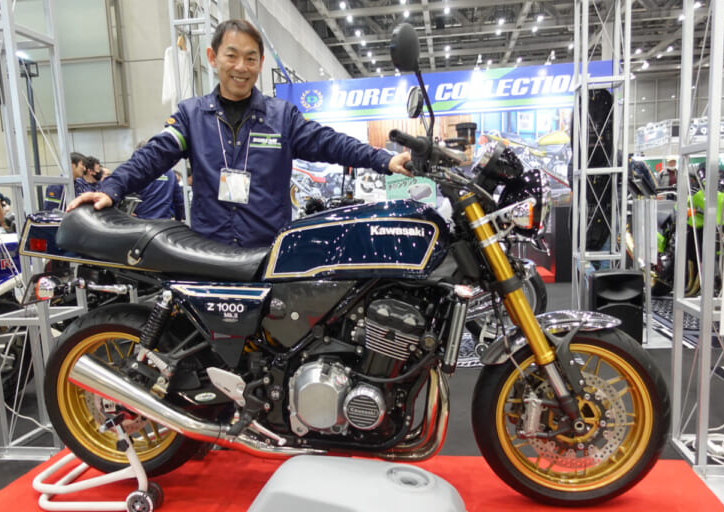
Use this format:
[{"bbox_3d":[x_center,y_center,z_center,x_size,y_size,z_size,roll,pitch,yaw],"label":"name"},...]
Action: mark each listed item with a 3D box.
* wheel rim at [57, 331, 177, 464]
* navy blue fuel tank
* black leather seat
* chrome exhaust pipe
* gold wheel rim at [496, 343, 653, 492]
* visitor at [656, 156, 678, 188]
[{"bbox_3d":[-0.804,0.475,1.800,0.460,0.460,0.150,-1,7,8],"label":"wheel rim"},{"bbox_3d":[-0.011,-0.059,1.626,0.580,0.245,0.330,-1,7,8],"label":"navy blue fuel tank"},{"bbox_3d":[-0.622,-0.053,1.710,0.710,0.250,0.270,-1,7,8],"label":"black leather seat"},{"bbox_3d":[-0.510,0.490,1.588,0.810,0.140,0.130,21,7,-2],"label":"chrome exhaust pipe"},{"bbox_3d":[0.647,0.492,1.604,0.460,0.460,0.115,-1,7,8],"label":"gold wheel rim"},{"bbox_3d":[5.855,-1.042,9.696,0.520,1.660,0.320,1,7,24],"label":"visitor"}]

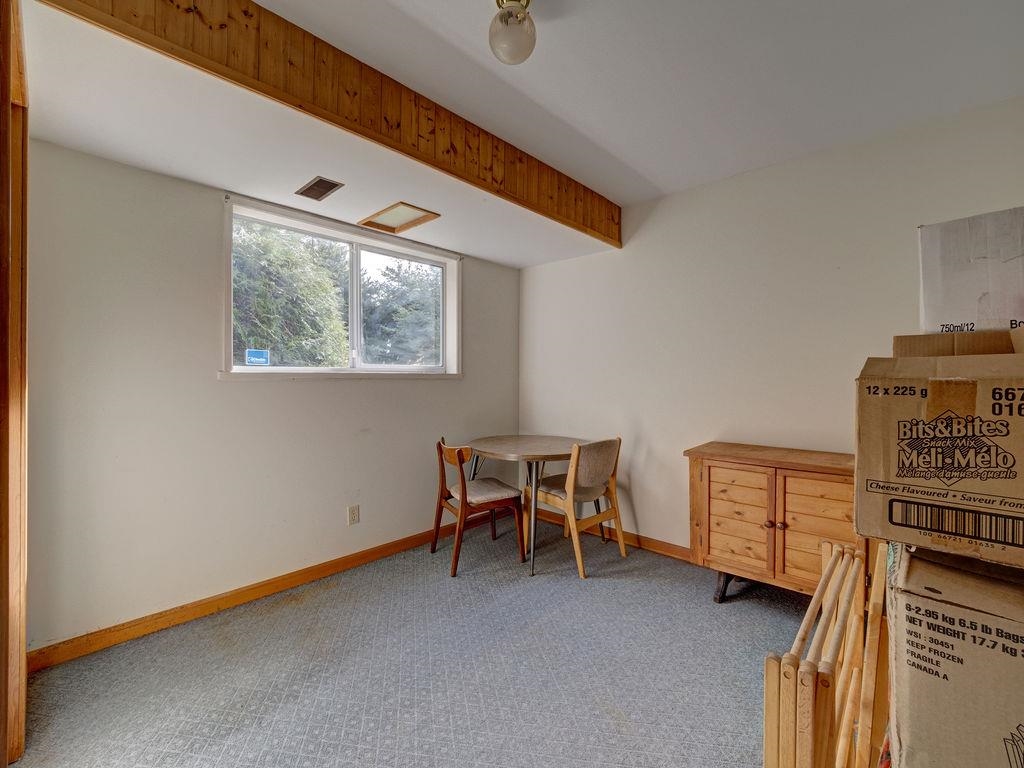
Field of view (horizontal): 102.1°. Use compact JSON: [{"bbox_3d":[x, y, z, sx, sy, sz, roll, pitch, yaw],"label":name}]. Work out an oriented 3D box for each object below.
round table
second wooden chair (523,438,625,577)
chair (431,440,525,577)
[{"bbox_3d":[0.144,0.801,3.038,0.944,0.721,0.944,0,0,0],"label":"round table"},{"bbox_3d":[0.426,0.761,2.798,0.472,0.805,0.519,0,0,-43],"label":"second wooden chair"},{"bbox_3d":[-0.235,0.771,2.788,0.507,0.784,0.507,0,0,-28],"label":"chair"}]

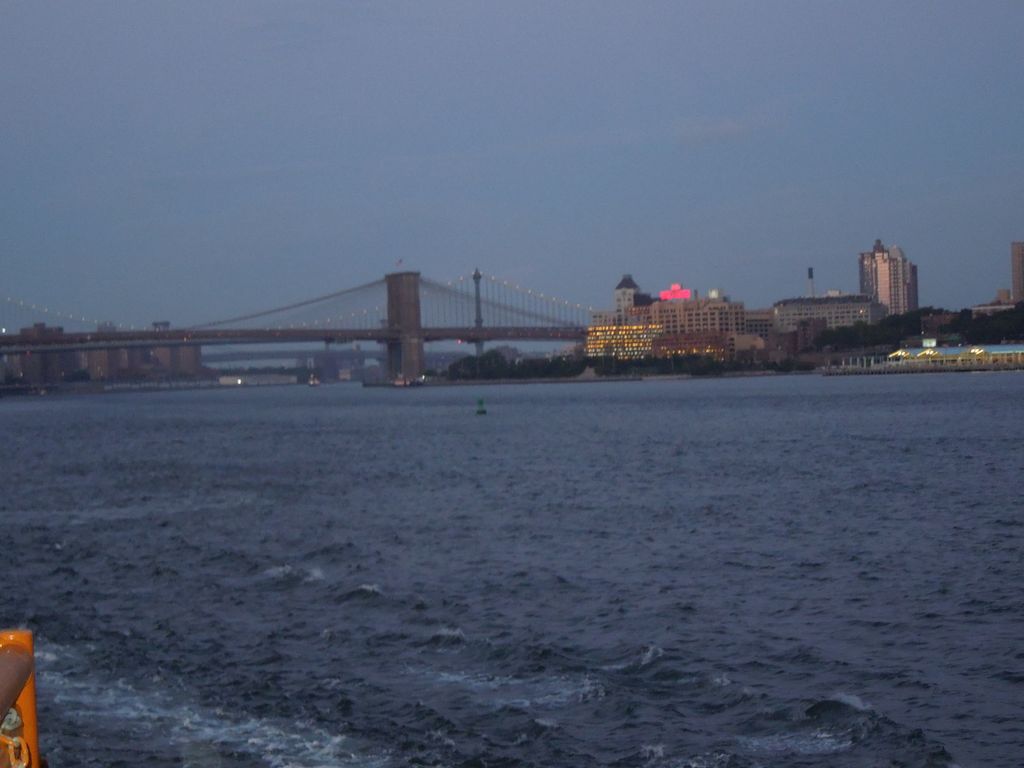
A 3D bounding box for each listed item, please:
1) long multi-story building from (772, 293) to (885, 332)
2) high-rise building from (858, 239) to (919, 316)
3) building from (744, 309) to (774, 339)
[{"bbox_3d":[229.110,-48.350,1665.000,72.000,33.000,36.000,-2,0,25],"label":"long multi-story building"},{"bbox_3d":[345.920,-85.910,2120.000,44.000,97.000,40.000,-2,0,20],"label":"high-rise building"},{"bbox_3d":[177.520,-41.960,1655.000,18.500,25.000,18.000,-2,0,22],"label":"building"}]

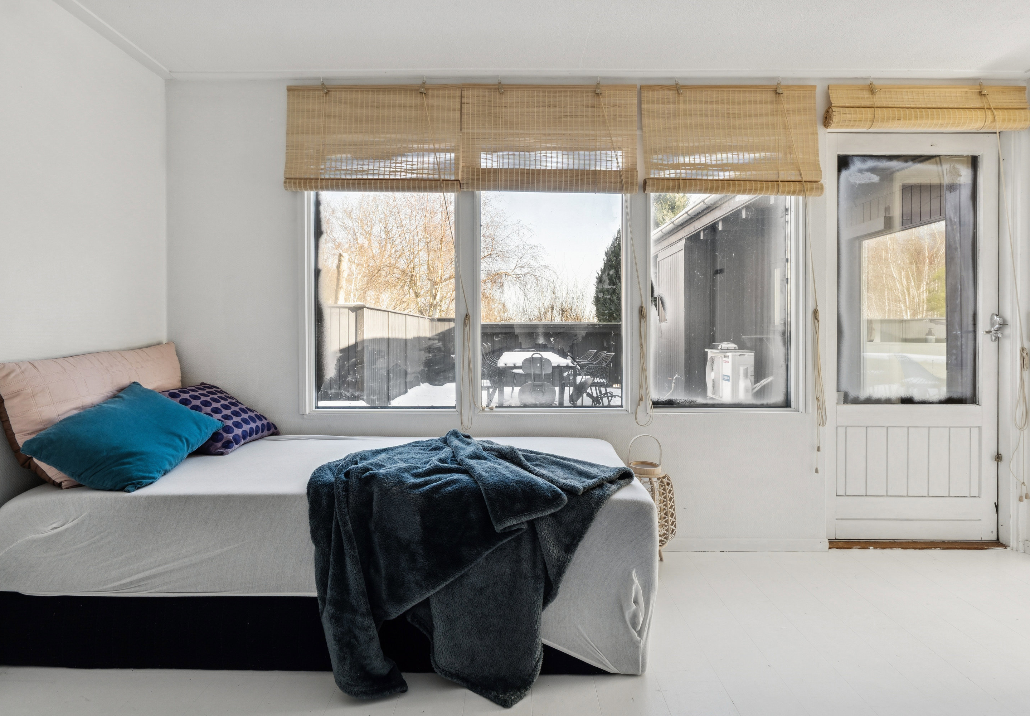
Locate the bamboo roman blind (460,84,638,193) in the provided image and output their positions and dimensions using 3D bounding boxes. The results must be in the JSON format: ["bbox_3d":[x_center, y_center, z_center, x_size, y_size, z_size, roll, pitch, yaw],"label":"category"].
[{"bbox_3d":[0.158,-1.013,2.610,0.815,0.505,0.090,0,2,0],"label":"bamboo roman blind"}]

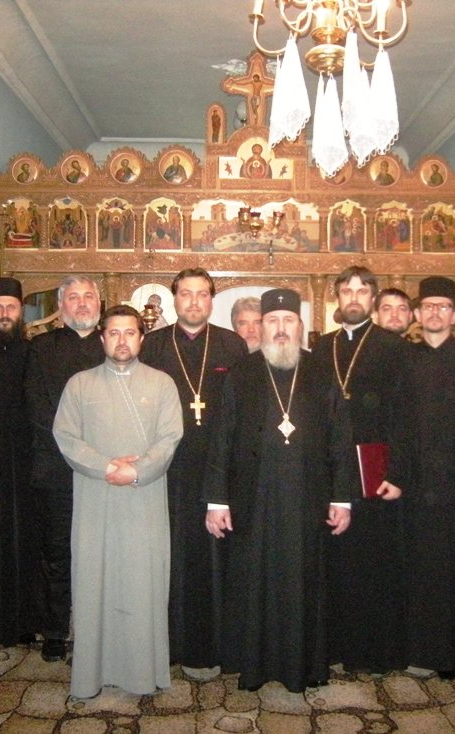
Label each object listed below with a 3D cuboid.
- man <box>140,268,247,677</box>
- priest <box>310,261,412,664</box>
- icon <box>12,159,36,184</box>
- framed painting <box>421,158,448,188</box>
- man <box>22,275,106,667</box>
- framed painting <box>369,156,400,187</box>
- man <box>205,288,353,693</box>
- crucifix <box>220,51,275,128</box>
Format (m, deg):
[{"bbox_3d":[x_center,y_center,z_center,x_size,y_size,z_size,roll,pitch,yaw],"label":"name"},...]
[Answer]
[{"bbox_3d":[-0.158,0.469,3.800,0.570,1.884,0.420,0,1,-7],"label":"man"},{"bbox_3d":[0.625,0.468,3.780,0.570,1.892,0.420,0,1,9],"label":"priest"},{"bbox_3d":[-1.513,-1.457,5.900,0.185,0.195,0.030,0,1,0],"label":"icon"},{"bbox_3d":[1.561,-1.459,5.970,0.220,0.225,0.030,0,1,-2],"label":"framed painting"},{"bbox_3d":[-0.748,0.478,3.920,0.560,1.840,0.360,0,1,-5],"label":"man"},{"bbox_3d":[1.170,-1.457,5.900,0.235,0.225,0.030,0,1,0],"label":"framed painting"},{"bbox_3d":[0.235,0.531,3.580,0.670,1.770,0.430,0,1,-1],"label":"man"},{"bbox_3d":[0.211,-2.096,5.970,0.520,0.580,0.050,0,1,-2],"label":"crucifix"}]

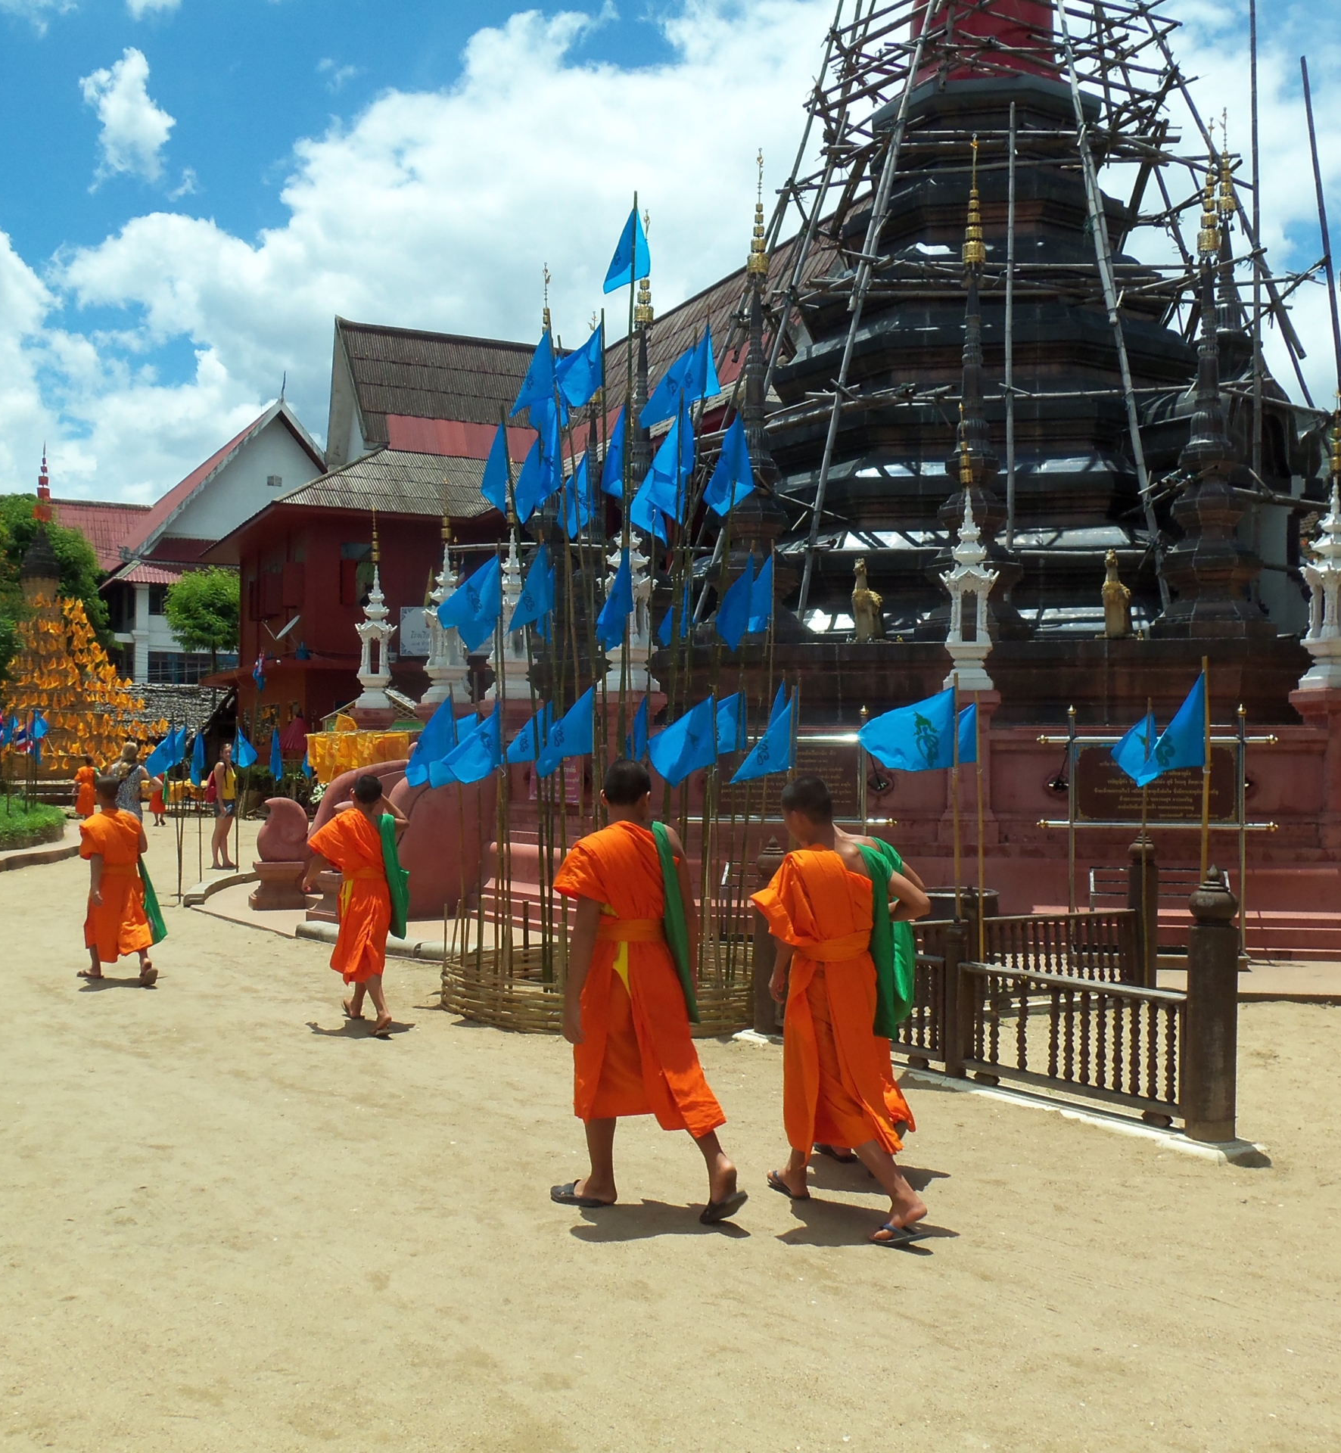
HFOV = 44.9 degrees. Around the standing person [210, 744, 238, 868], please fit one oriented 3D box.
[{"bbox_3d":[-6.207,1.128,22.600,0.360,1.710,0.400,0,-1,18],"label":"standing person"}]

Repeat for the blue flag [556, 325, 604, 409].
[{"bbox_3d":[-0.558,-2.226,10.050,0.310,0.514,0.160,0,0,15],"label":"blue flag"}]

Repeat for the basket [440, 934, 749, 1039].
[{"bbox_3d":[-0.466,1.597,10.052,1.937,0.328,1.937,0,-1,0],"label":"basket"}]

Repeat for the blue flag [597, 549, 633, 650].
[{"bbox_3d":[-0.378,-0.856,10.800,0.240,0.660,0.180,0,-1,0],"label":"blue flag"}]

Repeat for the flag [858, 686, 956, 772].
[{"bbox_3d":[1.160,0.015,7.948,0.497,0.414,0.119,0,-1,15],"label":"flag"}]

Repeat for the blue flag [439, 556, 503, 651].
[{"bbox_3d":[-1.203,-0.736,9.737,0.417,0.578,0.139,0,-1,20],"label":"blue flag"}]

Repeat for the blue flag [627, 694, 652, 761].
[{"bbox_3d":[-0.204,0.015,10.650,0.220,0.448,0.120,0,-1,40],"label":"blue flag"}]

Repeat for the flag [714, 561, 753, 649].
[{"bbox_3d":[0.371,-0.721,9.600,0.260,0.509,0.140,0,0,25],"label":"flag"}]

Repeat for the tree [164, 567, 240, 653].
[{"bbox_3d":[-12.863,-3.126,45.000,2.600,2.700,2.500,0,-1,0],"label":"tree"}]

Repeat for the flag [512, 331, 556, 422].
[{"bbox_3d":[-0.906,-2.332,10.800,0.290,0.590,0.180,0,-1,0],"label":"flag"}]

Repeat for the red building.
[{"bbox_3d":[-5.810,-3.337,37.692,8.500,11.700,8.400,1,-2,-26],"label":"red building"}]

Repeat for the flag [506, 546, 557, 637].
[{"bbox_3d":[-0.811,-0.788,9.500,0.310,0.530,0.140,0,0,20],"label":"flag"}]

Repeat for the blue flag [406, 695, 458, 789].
[{"bbox_3d":[-1.466,0.088,9.950,0.340,0.564,0.150,0,0,20],"label":"blue flag"}]

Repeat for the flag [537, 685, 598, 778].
[{"bbox_3d":[-0.612,0.031,9.439,0.397,0.535,0.139,0,-1,20],"label":"flag"}]

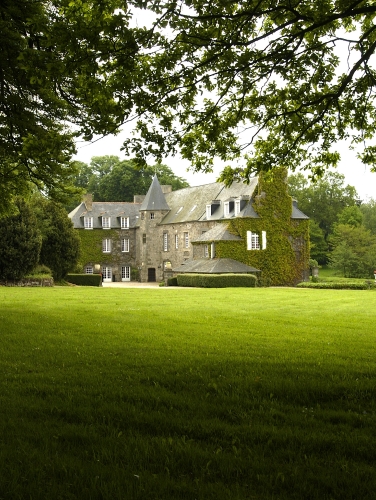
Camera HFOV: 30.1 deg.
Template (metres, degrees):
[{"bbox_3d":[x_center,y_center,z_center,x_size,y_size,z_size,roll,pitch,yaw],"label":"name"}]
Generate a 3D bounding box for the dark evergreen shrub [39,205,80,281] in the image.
[{"bbox_3d":[-14.525,-0.791,79.000,4.900,8.600,4.800,0,0,-9],"label":"dark evergreen shrub"}]

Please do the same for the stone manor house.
[{"bbox_3d":[-2.000,-3.200,91.000,23.500,15.300,32.000,0,0,-25],"label":"stone manor house"}]

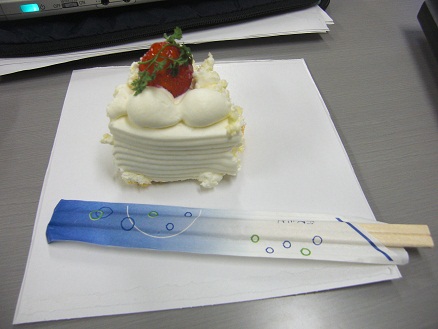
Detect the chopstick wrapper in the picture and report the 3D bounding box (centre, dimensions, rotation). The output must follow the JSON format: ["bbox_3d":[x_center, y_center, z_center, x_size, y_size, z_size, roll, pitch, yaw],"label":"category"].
[{"bbox_3d":[0.004,0.036,0.192,0.186,0.007,0.028,4,51,1],"label":"chopstick wrapper"}]

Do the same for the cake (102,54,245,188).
[{"bbox_3d":[-0.023,-0.029,0.214,0.072,0.053,0.067,0,51,-2],"label":"cake"}]

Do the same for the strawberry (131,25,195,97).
[{"bbox_3d":[-0.029,-0.054,0.197,0.032,0.033,0.031,1,51,-1],"label":"strawberry"}]

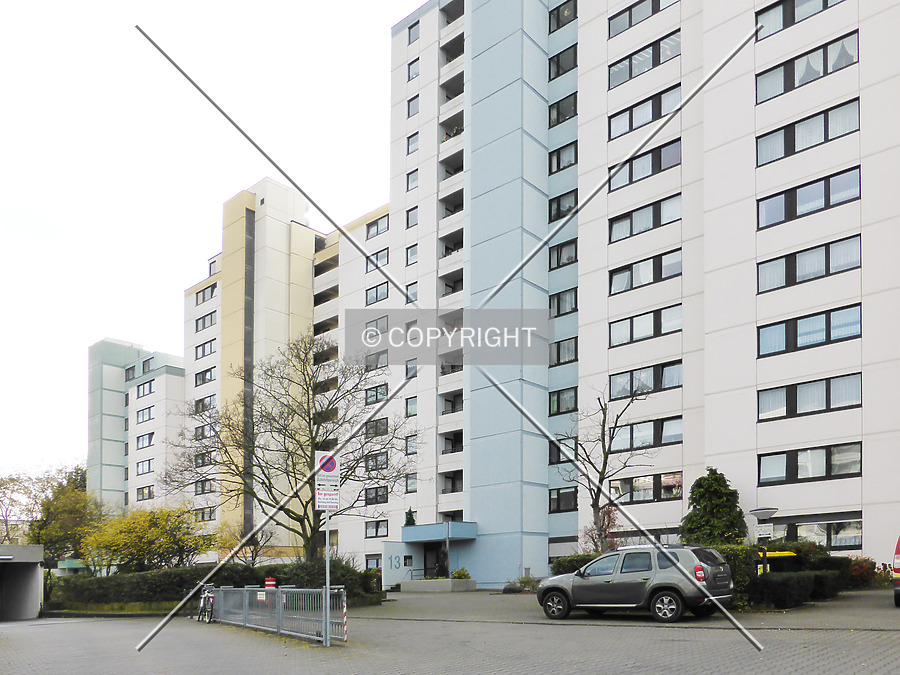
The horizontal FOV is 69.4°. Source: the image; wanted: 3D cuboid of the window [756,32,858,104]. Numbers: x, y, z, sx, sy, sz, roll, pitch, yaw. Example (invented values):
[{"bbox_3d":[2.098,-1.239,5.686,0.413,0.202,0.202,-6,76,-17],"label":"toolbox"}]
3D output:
[{"bbox_3d":[16.060,-12.129,29.200,3.950,1.420,0.200,-12,-19,39],"label":"window"}]

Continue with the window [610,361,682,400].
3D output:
[{"bbox_3d":[9.921,2.176,32.900,3.800,1.370,0.200,-7,-11,37],"label":"window"}]

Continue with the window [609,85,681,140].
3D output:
[{"bbox_3d":[10.383,-12.012,34.700,3.800,1.400,0.200,-12,-19,39],"label":"window"}]

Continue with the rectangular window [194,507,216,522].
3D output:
[{"bbox_3d":[-24.187,17.509,64.300,3.400,1.350,0.200,-7,-11,37],"label":"rectangular window"}]

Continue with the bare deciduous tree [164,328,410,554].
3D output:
[{"bbox_3d":[-6.000,4.246,24.000,8.700,8.900,7.600,0,-15,0],"label":"bare deciduous tree"}]

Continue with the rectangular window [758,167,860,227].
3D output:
[{"bbox_3d":[14.899,-5.721,27.085,3.800,1.310,0.200,-8,-13,40],"label":"rectangular window"}]

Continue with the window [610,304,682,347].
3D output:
[{"bbox_3d":[9.981,-0.611,33.100,3.800,1.370,0.200,-7,-11,37],"label":"window"}]

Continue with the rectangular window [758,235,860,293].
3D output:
[{"bbox_3d":[14.988,-3.064,27.100,3.800,1.370,0.200,-7,-11,37],"label":"rectangular window"}]

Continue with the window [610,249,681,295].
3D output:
[{"bbox_3d":[10.025,-3.278,33.435,3.820,1.310,0.200,-8,-13,40],"label":"window"}]

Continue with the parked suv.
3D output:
[{"bbox_3d":[4.216,5.668,15.100,4.320,1.690,1.820,-11,-19,36],"label":"parked suv"}]

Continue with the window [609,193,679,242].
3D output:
[{"bbox_3d":[10.106,-6.151,33.600,3.800,1.370,0.200,-7,-11,37],"label":"window"}]

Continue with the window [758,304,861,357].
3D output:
[{"bbox_3d":[14.919,-0.216,27.085,3.800,1.330,0.200,-8,-13,40],"label":"window"}]

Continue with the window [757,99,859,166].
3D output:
[{"bbox_3d":[14.857,-8.438,27.085,3.800,1.310,0.200,-8,-13,40],"label":"window"}]

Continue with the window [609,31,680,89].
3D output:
[{"bbox_3d":[10.234,-14.627,34.200,3.800,1.370,0.200,-7,-11,37],"label":"window"}]

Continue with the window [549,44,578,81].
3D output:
[{"bbox_3d":[6.452,-15.530,36.860,1.800,1.330,0.200,-8,-13,40],"label":"window"}]

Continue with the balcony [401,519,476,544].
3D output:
[{"bbox_3d":[-0.620,11.371,38.100,3.500,0.920,2.500,-8,-13,40],"label":"balcony"}]

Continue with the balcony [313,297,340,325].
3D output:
[{"bbox_3d":[-11.119,-2.325,59.460,3.450,1.650,0.700,-8,-13,40],"label":"balcony"}]

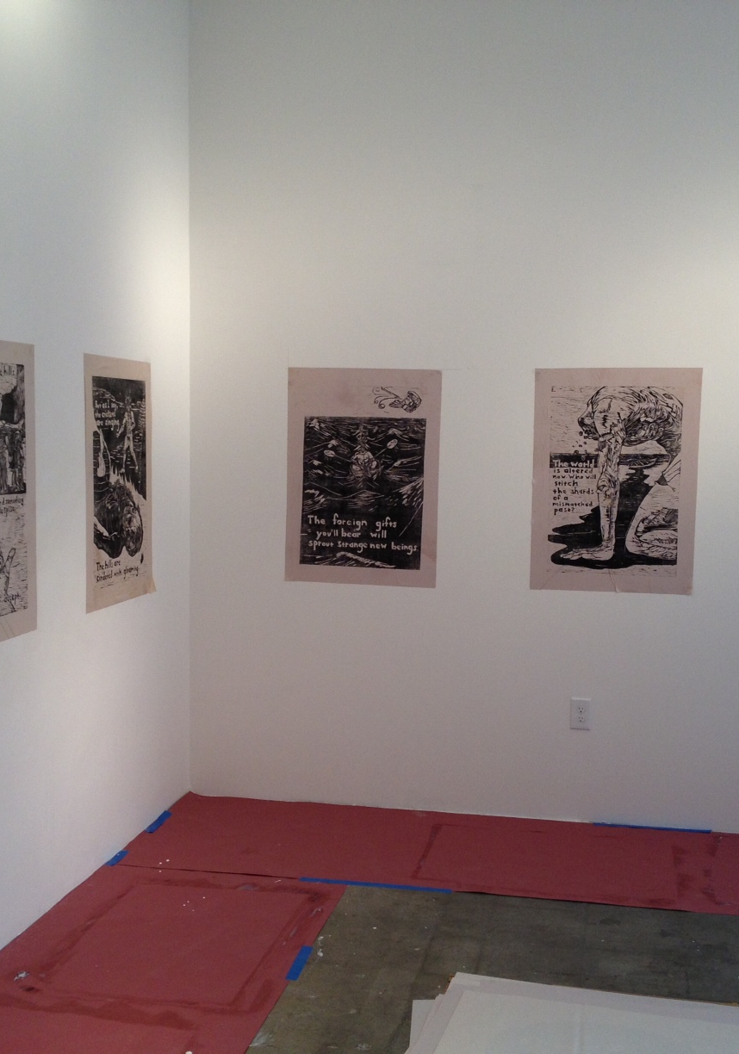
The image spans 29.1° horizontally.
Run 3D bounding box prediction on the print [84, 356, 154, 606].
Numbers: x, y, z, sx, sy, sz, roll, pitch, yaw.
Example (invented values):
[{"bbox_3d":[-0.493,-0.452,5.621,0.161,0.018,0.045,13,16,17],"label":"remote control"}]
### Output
[{"bbox_3d":[-0.910,-0.166,5.196,0.010,0.890,0.644,1,4,12],"label":"print"}]

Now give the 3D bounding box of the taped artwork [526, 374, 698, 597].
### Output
[{"bbox_3d":[0.965,-0.180,5.603,0.644,0.890,0.010,1,4,12],"label":"taped artwork"}]

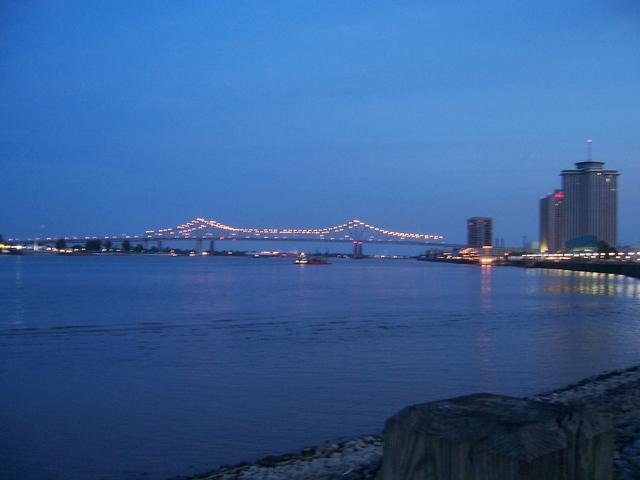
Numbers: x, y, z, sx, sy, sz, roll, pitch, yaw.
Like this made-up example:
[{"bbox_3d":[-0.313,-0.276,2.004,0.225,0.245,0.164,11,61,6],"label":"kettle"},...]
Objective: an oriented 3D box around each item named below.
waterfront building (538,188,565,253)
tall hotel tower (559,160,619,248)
[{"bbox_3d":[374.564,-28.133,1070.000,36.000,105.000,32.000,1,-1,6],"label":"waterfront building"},{"bbox_3d":[348.212,-40.054,860.000,64.000,118.000,64.000,0,-1,14],"label":"tall hotel tower"}]

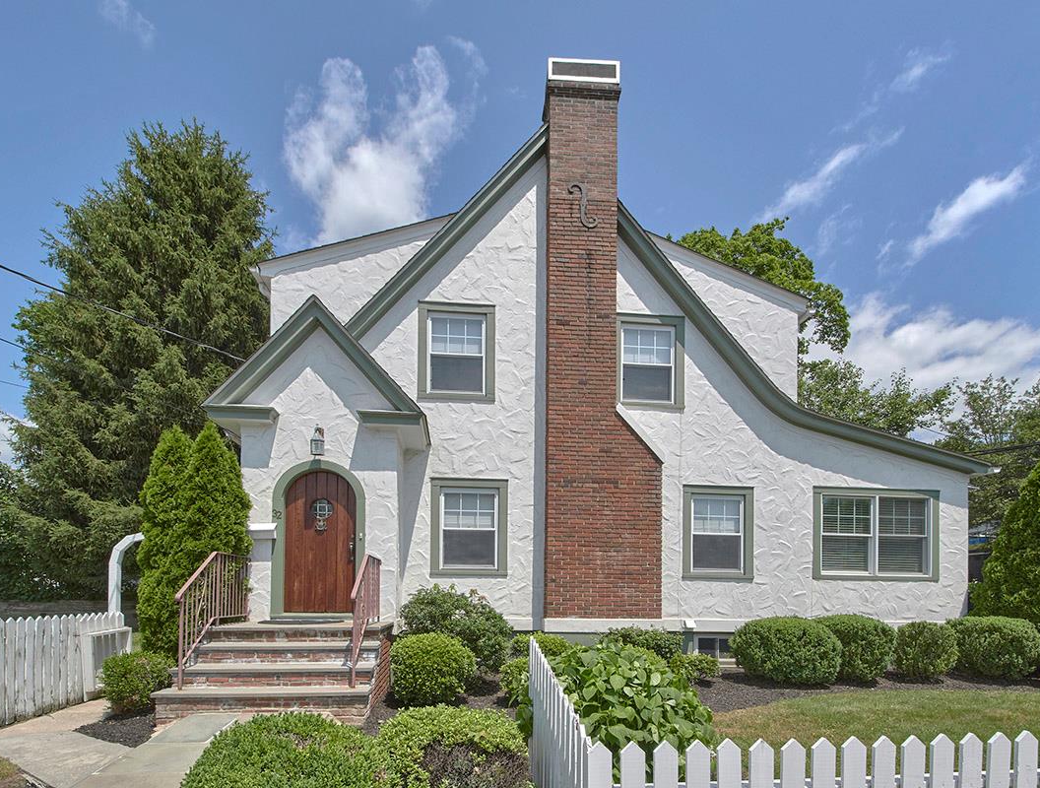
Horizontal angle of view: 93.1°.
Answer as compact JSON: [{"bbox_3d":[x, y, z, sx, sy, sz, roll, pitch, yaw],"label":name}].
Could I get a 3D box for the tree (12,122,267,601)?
[{"bbox_3d":[-10.354,-0.770,13.500,6.200,13.400,6.000,0,-3,-4],"label":"tree"}]

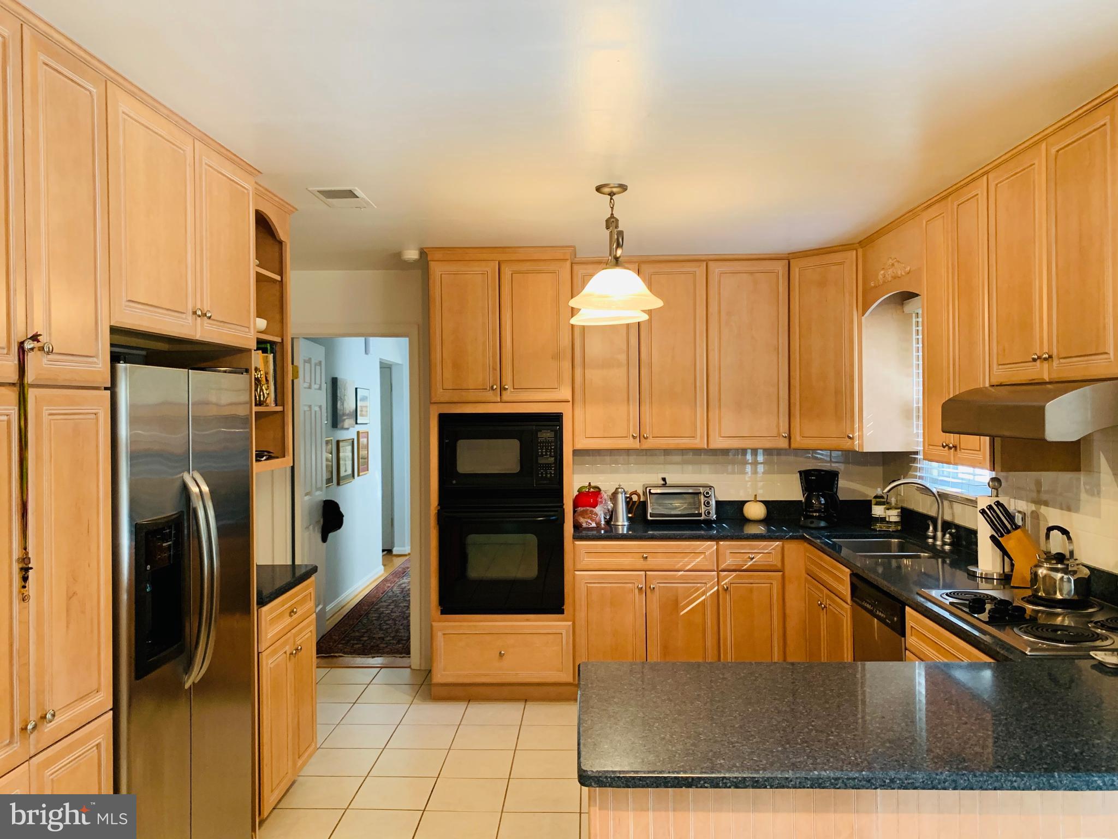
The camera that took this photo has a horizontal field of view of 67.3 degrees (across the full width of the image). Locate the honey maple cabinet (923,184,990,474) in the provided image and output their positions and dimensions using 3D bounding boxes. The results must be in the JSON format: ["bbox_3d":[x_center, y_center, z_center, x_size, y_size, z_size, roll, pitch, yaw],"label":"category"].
[{"bbox_3d":[1.722,-0.355,3.310,0.330,1.080,0.650,0,1,2],"label":"honey maple cabinet"}]

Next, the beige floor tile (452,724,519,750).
[{"bbox_3d":[-0.346,1.525,4.025,0.302,0.010,0.302,0,0,2],"label":"beige floor tile"}]

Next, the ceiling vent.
[{"bbox_3d":[-0.905,-0.923,3.512,0.203,0.015,0.315,0,0,2],"label":"ceiling vent"}]

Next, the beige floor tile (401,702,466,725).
[{"bbox_3d":[-0.640,1.527,4.339,0.300,0.012,0.300,0,0,2],"label":"beige floor tile"}]

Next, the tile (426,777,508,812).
[{"bbox_3d":[-0.373,1.557,3.481,0.306,0.010,0.302,0,1,2],"label":"tile"}]

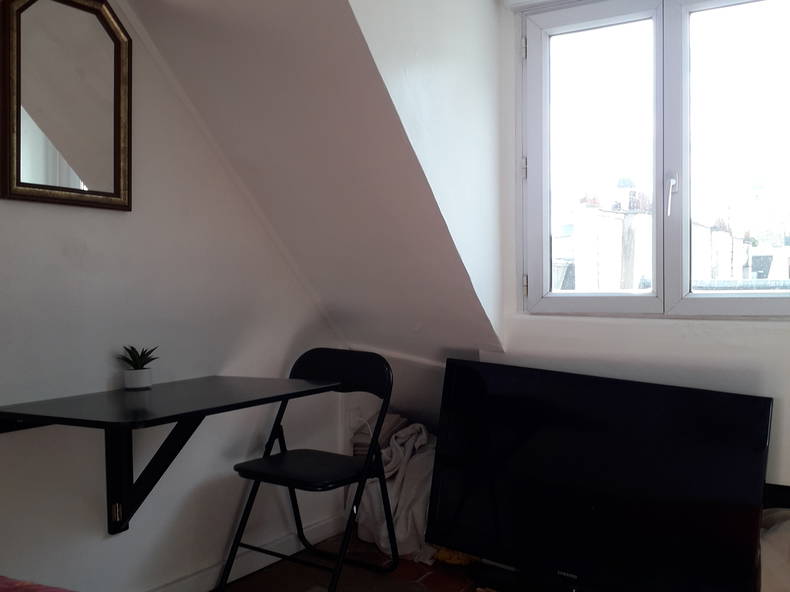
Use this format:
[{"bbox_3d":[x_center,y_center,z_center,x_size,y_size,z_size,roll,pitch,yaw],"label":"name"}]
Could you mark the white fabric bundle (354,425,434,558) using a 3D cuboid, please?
[{"bbox_3d":[0.005,0.765,2.500,0.340,0.510,0.230,0,1,30],"label":"white fabric bundle"}]

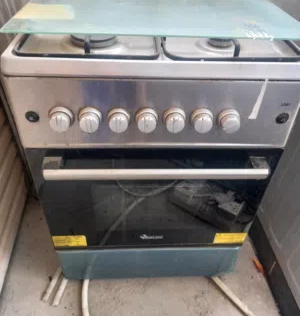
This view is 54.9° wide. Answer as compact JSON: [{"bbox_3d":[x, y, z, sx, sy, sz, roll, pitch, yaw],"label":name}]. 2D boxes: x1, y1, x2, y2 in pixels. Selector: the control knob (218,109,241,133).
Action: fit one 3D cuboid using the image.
[{"bbox_3d":[0.170,-0.075,0.610,0.046,0.046,0.031,0,40,-3],"label":"control knob"}]

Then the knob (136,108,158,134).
[{"bbox_3d":[-0.006,-0.075,0.600,0.046,0.046,0.031,0,40,-3],"label":"knob"}]

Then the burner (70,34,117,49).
[{"bbox_3d":[-0.126,-0.273,0.650,0.102,0.022,0.102,0,40,-3],"label":"burner"}]

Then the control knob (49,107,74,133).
[{"bbox_3d":[-0.182,-0.076,0.589,0.046,0.046,0.031,0,40,-3],"label":"control knob"}]

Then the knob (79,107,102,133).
[{"bbox_3d":[-0.122,-0.076,0.593,0.046,0.046,0.031,0,40,-3],"label":"knob"}]

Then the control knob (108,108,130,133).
[{"bbox_3d":[-0.063,-0.075,0.596,0.046,0.046,0.031,0,40,-3],"label":"control knob"}]

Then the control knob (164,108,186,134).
[{"bbox_3d":[0.053,-0.075,0.603,0.046,0.046,0.031,0,40,-3],"label":"control knob"}]

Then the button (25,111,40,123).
[{"bbox_3d":[-0.243,-0.082,0.596,0.028,0.028,0.009,0,40,-3],"label":"button"}]

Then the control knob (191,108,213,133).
[{"bbox_3d":[0.112,-0.075,0.607,0.046,0.046,0.031,0,40,-3],"label":"control knob"}]

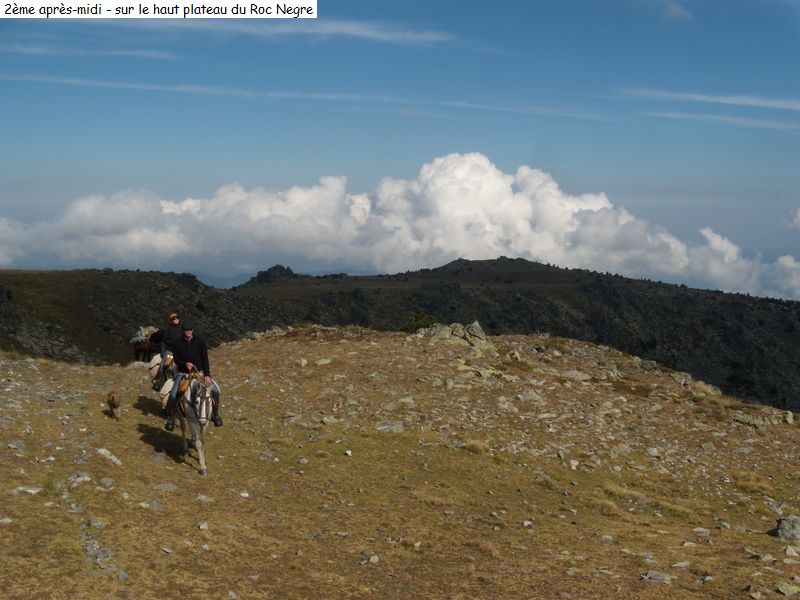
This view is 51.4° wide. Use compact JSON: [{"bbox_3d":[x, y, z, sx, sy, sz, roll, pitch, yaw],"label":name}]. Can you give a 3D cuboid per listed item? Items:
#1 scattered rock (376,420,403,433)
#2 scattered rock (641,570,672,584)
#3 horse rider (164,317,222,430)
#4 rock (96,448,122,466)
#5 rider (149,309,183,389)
[{"bbox_3d":[-0.179,2.159,14.200,0.480,0.130,0.340,0,3,0],"label":"scattered rock"},{"bbox_3d":[2.096,2.268,6.800,0.230,0.070,0.170,0,3,0],"label":"scattered rock"},{"bbox_3d":[-2.929,1.071,11.800,0.780,1.520,0.660,-1,3,-20],"label":"horse rider"},{"bbox_3d":[-4.225,2.283,12.100,0.360,0.150,0.320,-1,3,-25],"label":"rock"},{"bbox_3d":[-4.469,0.993,16.200,0.800,1.500,0.680,-1,3,-20],"label":"rider"}]

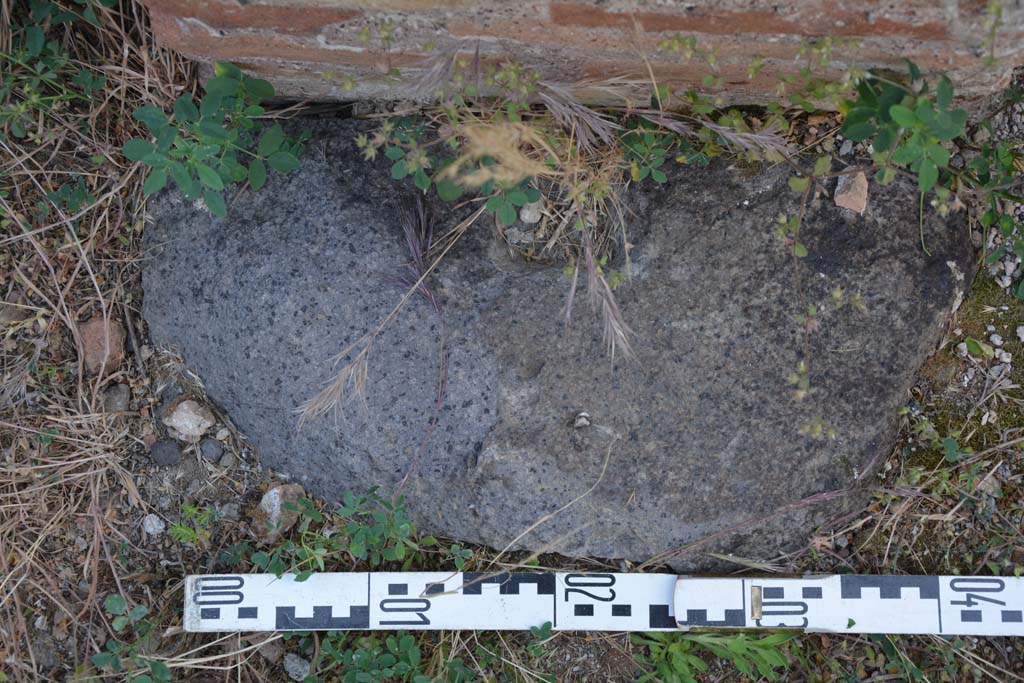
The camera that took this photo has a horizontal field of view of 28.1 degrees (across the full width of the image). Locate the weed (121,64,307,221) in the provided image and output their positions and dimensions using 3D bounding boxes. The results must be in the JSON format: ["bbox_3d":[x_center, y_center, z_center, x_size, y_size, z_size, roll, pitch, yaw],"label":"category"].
[{"bbox_3d":[-0.161,-0.110,1.125,0.098,0.080,0.072,0,76,3],"label":"weed"}]

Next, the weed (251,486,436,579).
[{"bbox_3d":[-0.089,0.105,1.108,0.100,0.042,0.046,0,76,3],"label":"weed"}]

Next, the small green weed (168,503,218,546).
[{"bbox_3d":[-0.174,0.100,1.118,0.026,0.018,0.023,0,76,3],"label":"small green weed"}]

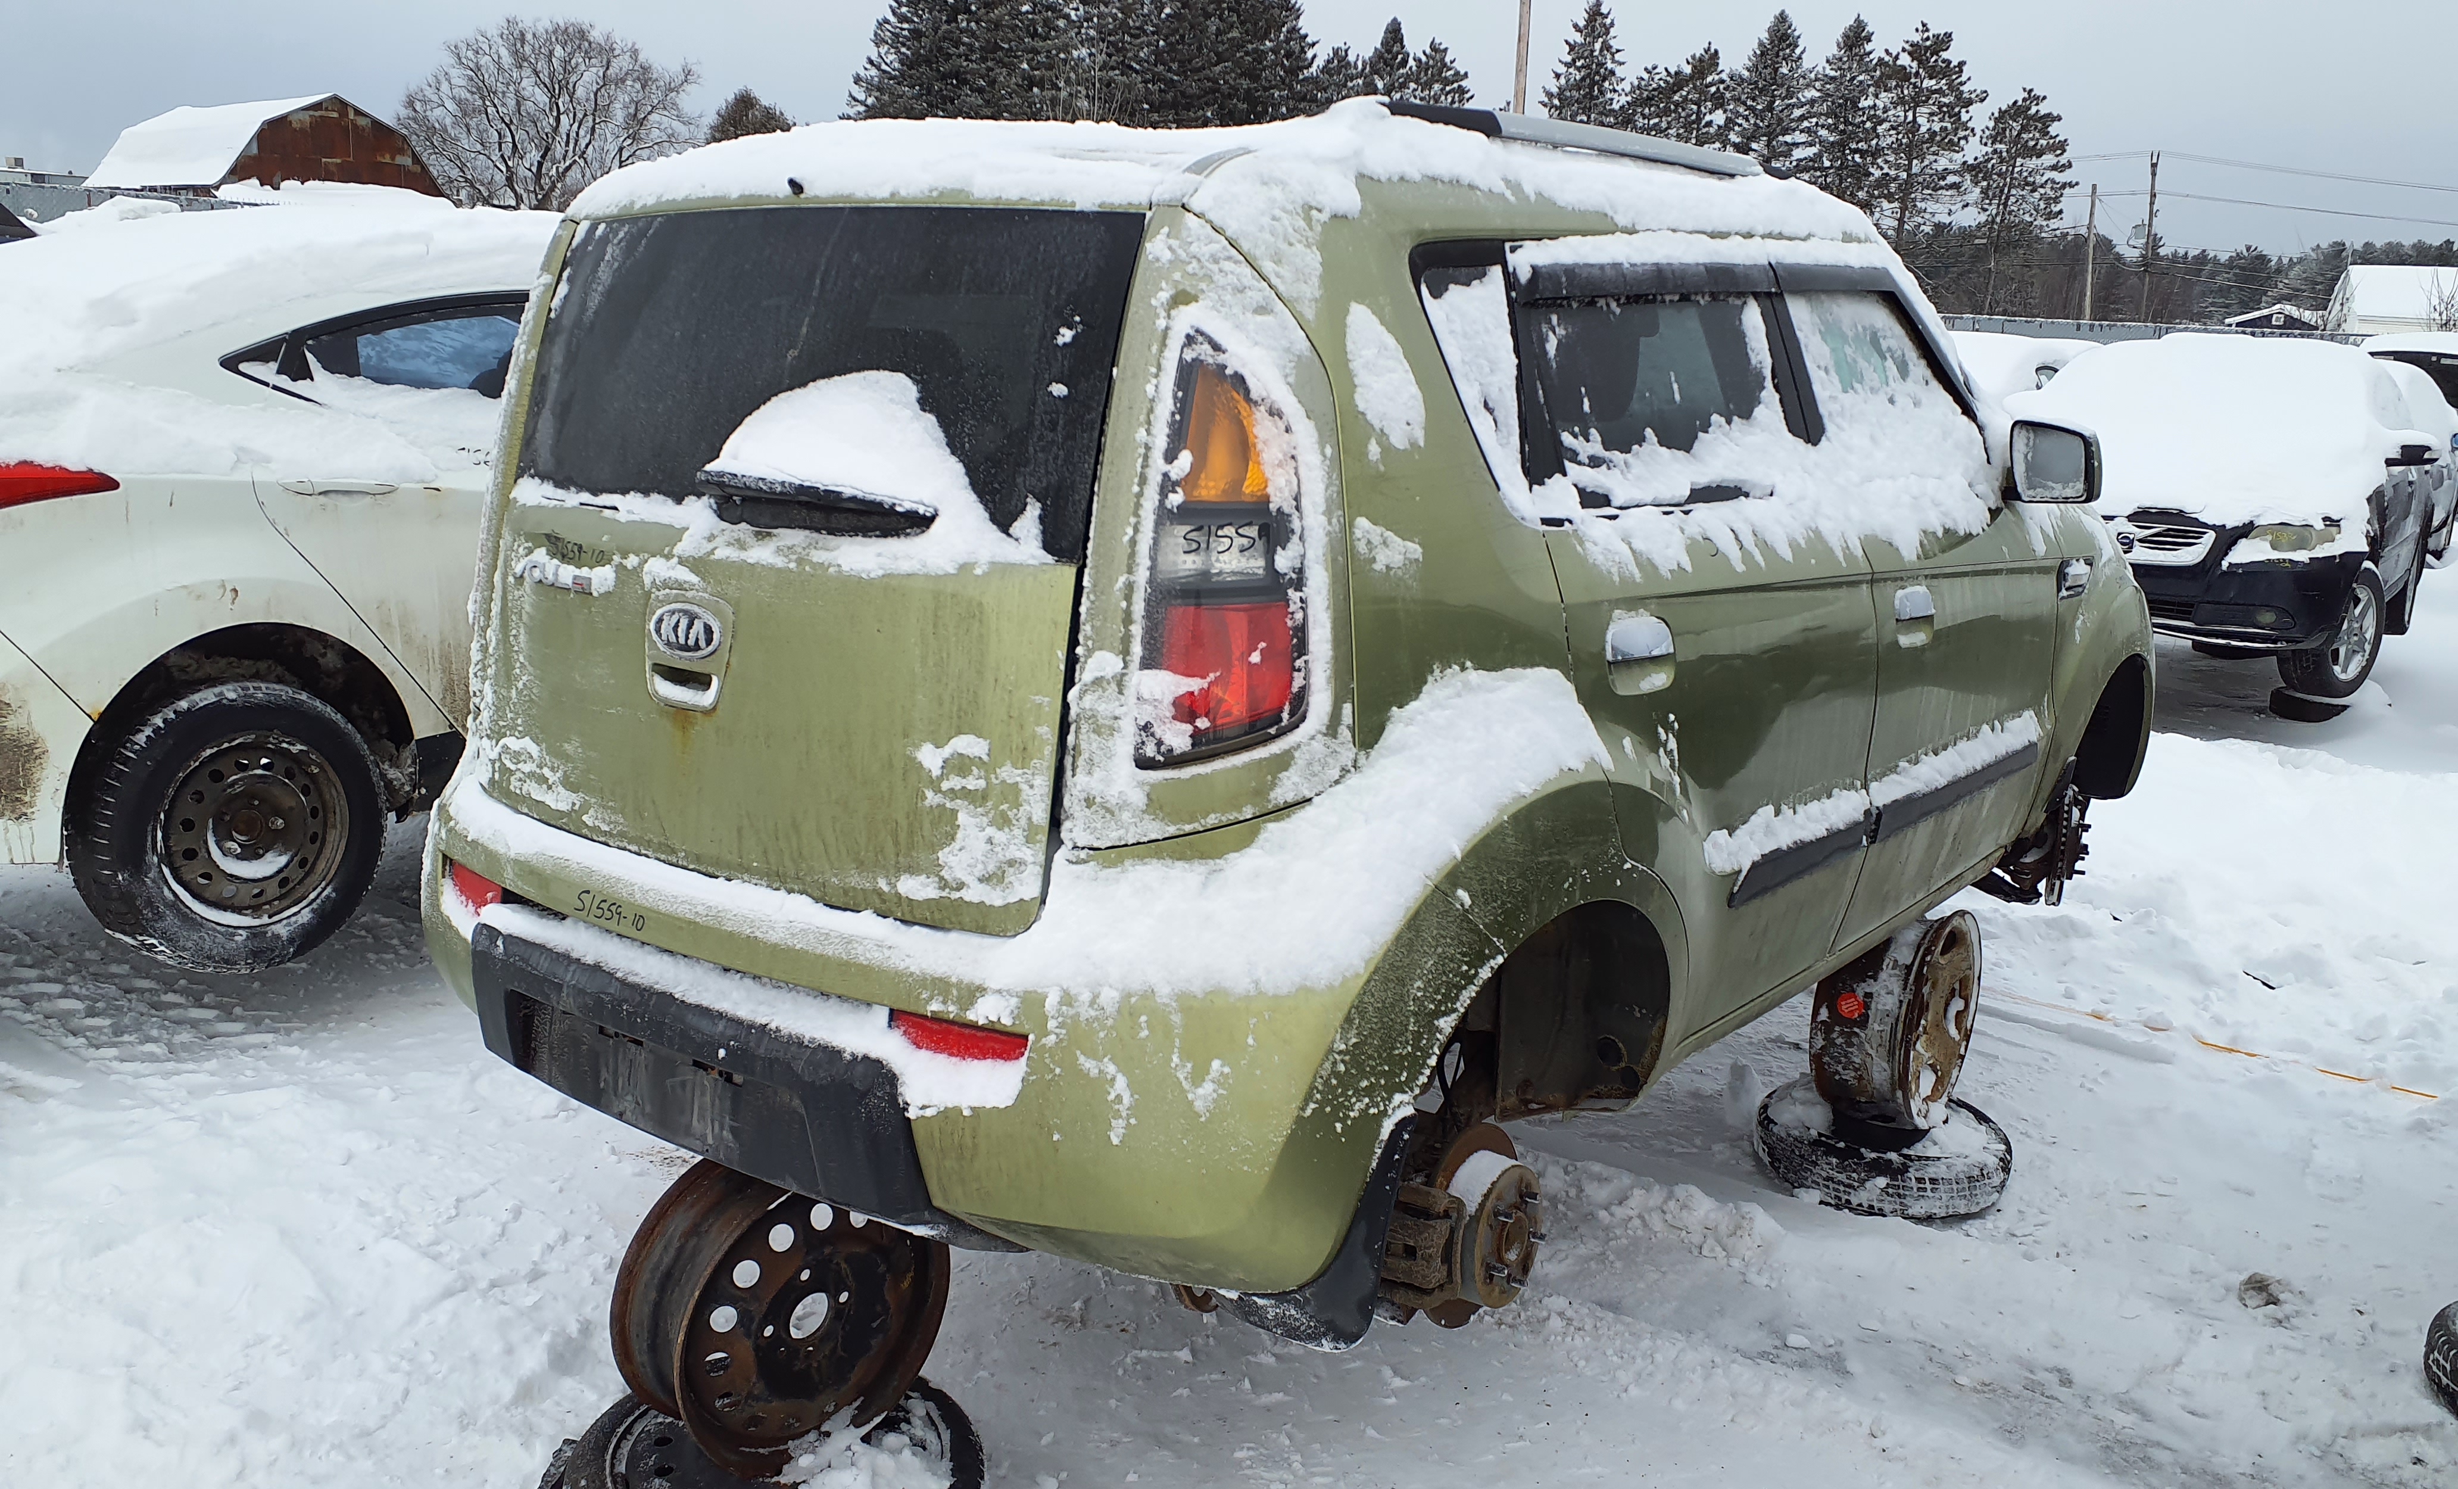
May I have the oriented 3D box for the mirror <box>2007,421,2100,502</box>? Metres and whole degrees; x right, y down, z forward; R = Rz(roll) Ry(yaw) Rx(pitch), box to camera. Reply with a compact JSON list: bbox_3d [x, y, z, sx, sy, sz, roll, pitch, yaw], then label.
[{"bbox_3d":[1.522,-0.510,3.337,0.200,0.160,0.130,10,15,38],"label":"mirror"}]

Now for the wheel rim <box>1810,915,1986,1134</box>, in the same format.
[{"bbox_3d":[1.363,0.536,3.685,0.181,0.440,0.440,11,16,39],"label":"wheel rim"}]

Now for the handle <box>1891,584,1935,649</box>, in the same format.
[{"bbox_3d":[1.157,-0.216,3.060,0.055,0.100,0.190,14,17,37],"label":"handle"}]

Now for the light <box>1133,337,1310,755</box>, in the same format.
[{"bbox_3d":[0.010,-0.196,1.839,0.210,0.460,0.180,8,13,28],"label":"light"}]

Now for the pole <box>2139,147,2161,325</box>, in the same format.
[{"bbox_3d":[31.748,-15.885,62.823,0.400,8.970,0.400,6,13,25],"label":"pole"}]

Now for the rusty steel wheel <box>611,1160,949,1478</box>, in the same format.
[{"bbox_3d":[-0.593,0.741,2.423,0.175,0.416,0.416,16,19,42],"label":"rusty steel wheel"}]

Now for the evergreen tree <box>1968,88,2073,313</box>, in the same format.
[{"bbox_3d":[27.020,-16.866,62.454,4.200,10.970,4.200,5,13,22],"label":"evergreen tree"}]

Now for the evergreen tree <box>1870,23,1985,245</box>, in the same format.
[{"bbox_3d":[30.507,-24.941,81.779,5.200,14.372,5.200,3,14,0],"label":"evergreen tree"}]

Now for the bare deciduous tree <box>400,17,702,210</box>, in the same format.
[{"bbox_3d":[-30.148,-26.575,81.426,13.300,11.519,13.000,3,14,0],"label":"bare deciduous tree"}]

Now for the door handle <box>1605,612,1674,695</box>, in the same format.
[{"bbox_3d":[0.517,-0.110,2.222,0.050,0.105,0.190,10,15,38],"label":"door handle"}]

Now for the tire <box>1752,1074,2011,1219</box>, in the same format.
[{"bbox_3d":[1.380,0.844,3.830,0.520,0.135,0.520,3,14,0],"label":"tire"}]

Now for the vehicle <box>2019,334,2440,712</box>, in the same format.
[{"bbox_3d":[5.118,-1.292,9.357,1.840,1.580,4.450,9,15,36],"label":"vehicle"}]

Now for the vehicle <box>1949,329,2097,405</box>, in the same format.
[{"bbox_3d":[5.300,-2.194,13.300,1.800,1.600,4.400,14,18,37],"label":"vehicle"}]

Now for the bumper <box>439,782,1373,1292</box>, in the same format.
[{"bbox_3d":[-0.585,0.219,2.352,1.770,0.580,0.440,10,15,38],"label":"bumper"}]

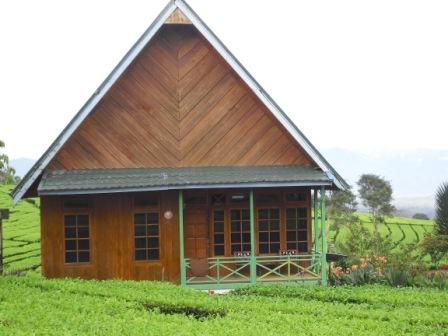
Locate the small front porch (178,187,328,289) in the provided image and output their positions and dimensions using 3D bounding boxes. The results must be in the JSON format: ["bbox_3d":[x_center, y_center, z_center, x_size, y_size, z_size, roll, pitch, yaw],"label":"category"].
[{"bbox_3d":[0.733,1.910,22.985,3.926,2.694,2.150,-1,-2,-3],"label":"small front porch"}]

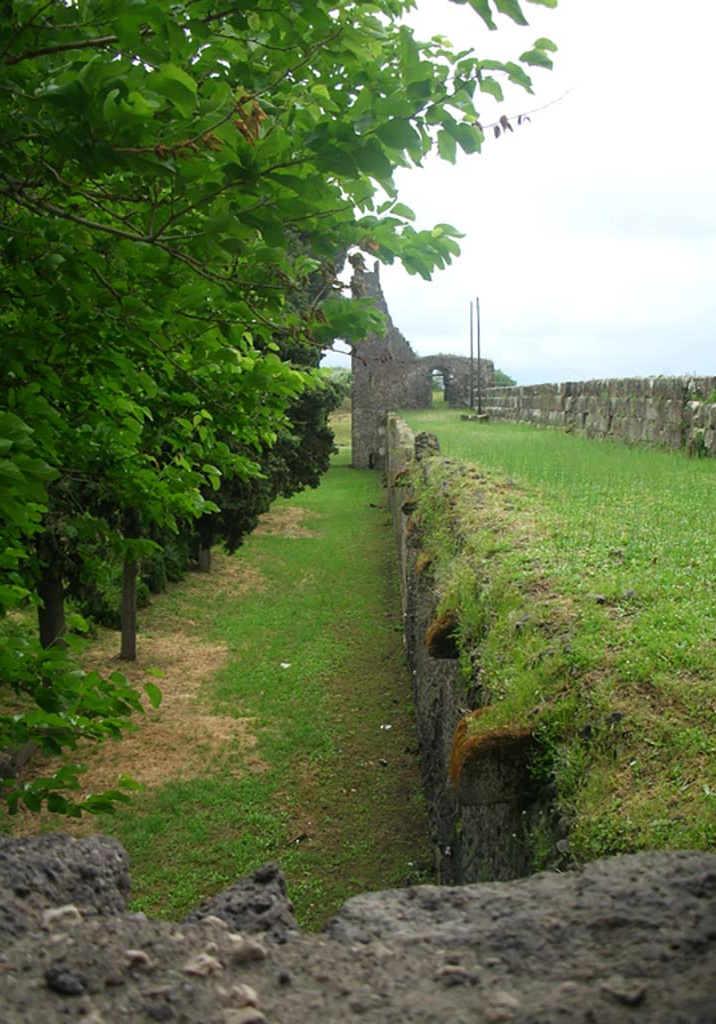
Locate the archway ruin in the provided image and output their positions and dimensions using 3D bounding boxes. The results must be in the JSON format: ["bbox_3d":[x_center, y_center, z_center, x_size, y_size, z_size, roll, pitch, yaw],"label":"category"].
[{"bbox_3d":[3.864,-9.037,64.928,8.475,12.165,7.200,0,7,1],"label":"archway ruin"}]

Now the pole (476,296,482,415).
[{"bbox_3d":[6.182,-7.940,52.828,0.160,5.907,0.160,0,7,1],"label":"pole"}]

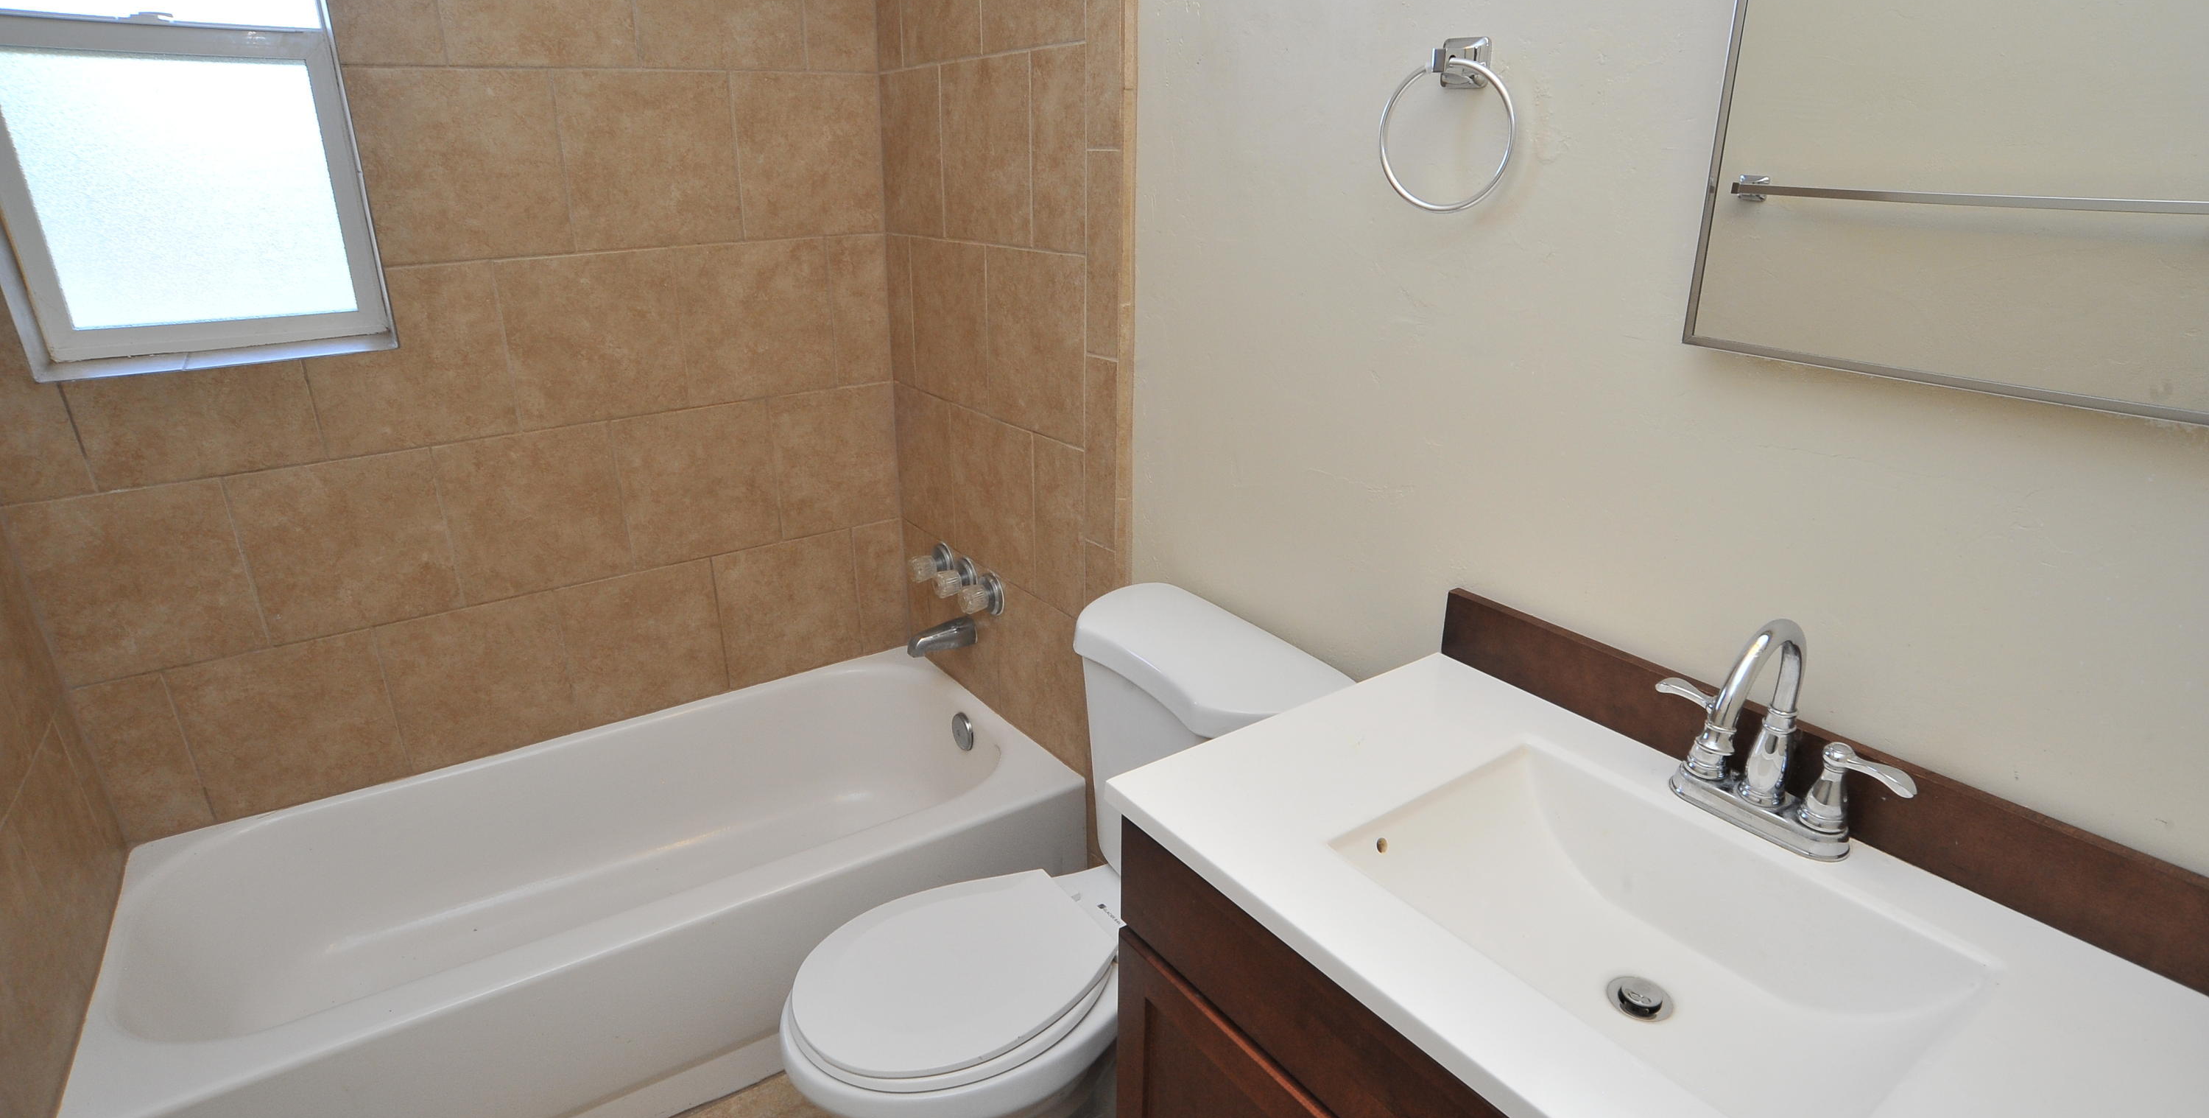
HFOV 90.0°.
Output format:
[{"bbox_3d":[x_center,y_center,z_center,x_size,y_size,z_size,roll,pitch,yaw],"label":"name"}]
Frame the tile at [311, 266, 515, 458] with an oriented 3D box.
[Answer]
[{"bbox_3d":[-1.168,-0.340,1.851,0.305,0.308,0.010,-14,24,-33],"label":"tile"}]

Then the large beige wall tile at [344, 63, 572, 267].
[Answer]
[{"bbox_3d":[-1.059,-0.657,1.829,0.300,0.304,0.010,-14,25,-33],"label":"large beige wall tile"}]

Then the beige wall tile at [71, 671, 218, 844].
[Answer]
[{"bbox_3d":[-1.569,0.327,1.806,0.124,0.298,0.010,-14,24,-33],"label":"beige wall tile"}]

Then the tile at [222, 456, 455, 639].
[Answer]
[{"bbox_3d":[-1.292,-0.023,1.895,0.304,0.304,0.010,-14,25,-33],"label":"tile"}]

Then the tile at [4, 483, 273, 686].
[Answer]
[{"bbox_3d":[-1.510,0.033,1.738,0.275,0.305,0.010,-14,24,-33],"label":"tile"}]

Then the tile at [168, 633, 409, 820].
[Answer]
[{"bbox_3d":[-1.412,0.283,1.932,0.299,0.291,0.010,-15,26,-33],"label":"tile"}]

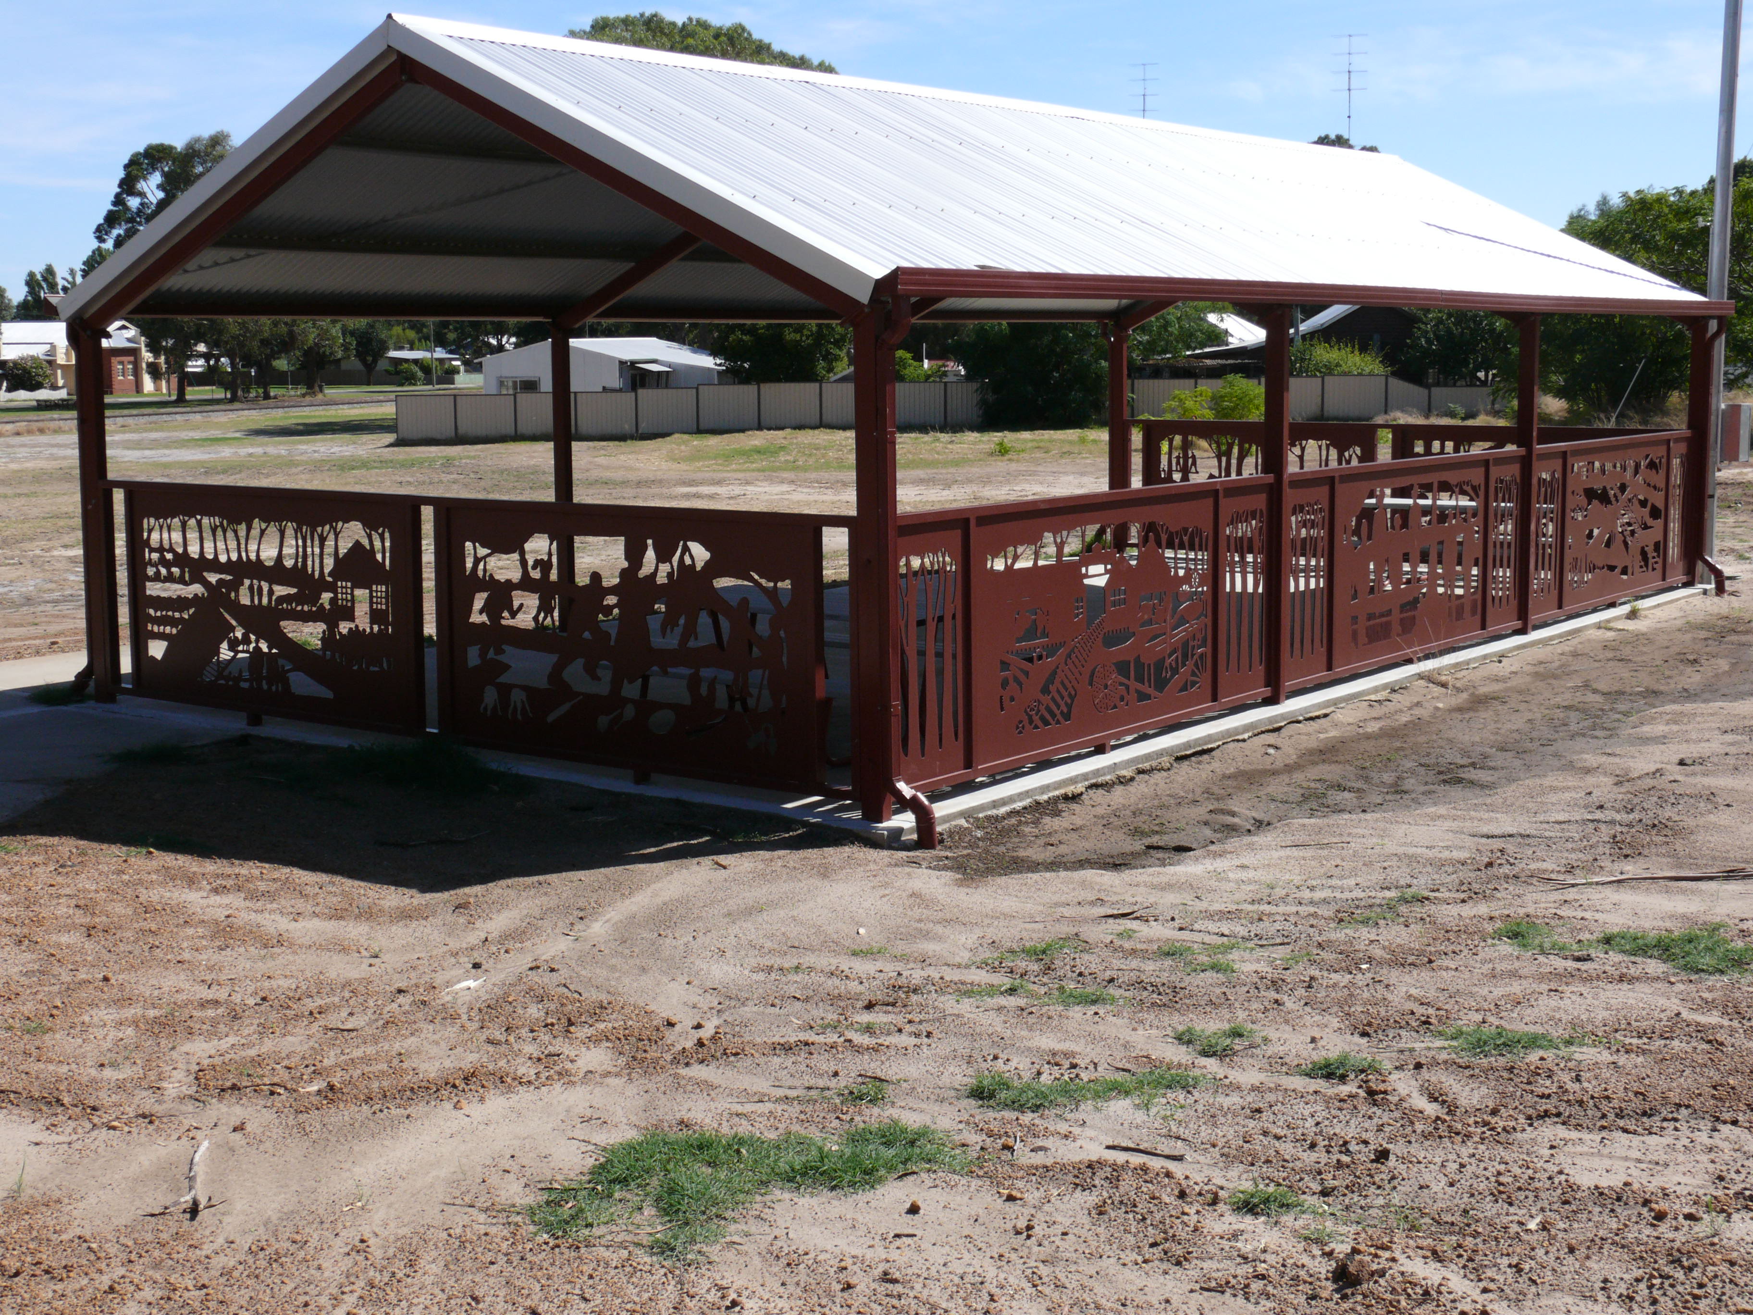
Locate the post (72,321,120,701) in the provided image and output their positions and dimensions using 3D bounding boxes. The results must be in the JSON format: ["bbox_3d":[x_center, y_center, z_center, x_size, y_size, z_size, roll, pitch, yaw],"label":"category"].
[{"bbox_3d":[-4.802,-0.898,13.776,0.125,2.400,0.070,5,10,37],"label":"post"}]

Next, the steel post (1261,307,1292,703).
[{"bbox_3d":[2.398,-0.905,13.330,0.125,2.400,0.070,5,10,37],"label":"steel post"}]

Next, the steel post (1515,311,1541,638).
[{"bbox_3d":[4.815,-1.370,16.477,0.125,2.400,0.070,5,10,37],"label":"steel post"}]

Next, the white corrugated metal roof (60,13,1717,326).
[{"bbox_3d":[1.229,-3.296,16.519,6.289,1.538,12.380,6,10,37],"label":"white corrugated metal roof"}]

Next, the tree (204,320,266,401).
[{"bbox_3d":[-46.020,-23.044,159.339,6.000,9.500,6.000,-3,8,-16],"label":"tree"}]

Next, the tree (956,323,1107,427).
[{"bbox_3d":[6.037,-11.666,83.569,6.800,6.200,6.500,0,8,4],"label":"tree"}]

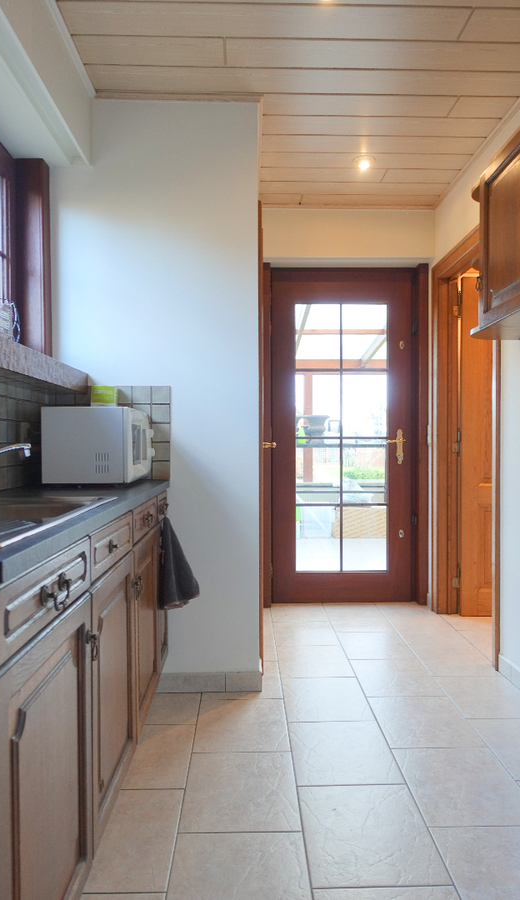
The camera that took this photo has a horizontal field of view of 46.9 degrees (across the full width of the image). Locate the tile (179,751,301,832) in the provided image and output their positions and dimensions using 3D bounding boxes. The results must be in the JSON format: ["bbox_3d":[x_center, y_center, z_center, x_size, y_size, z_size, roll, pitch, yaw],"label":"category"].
[{"bbox_3d":[-0.056,1.020,1.803,0.331,0.010,0.411,0,1,-1],"label":"tile"}]

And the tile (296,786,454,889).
[{"bbox_3d":[0.283,1.021,1.604,0.331,0.010,0.411,0,1,-1],"label":"tile"}]

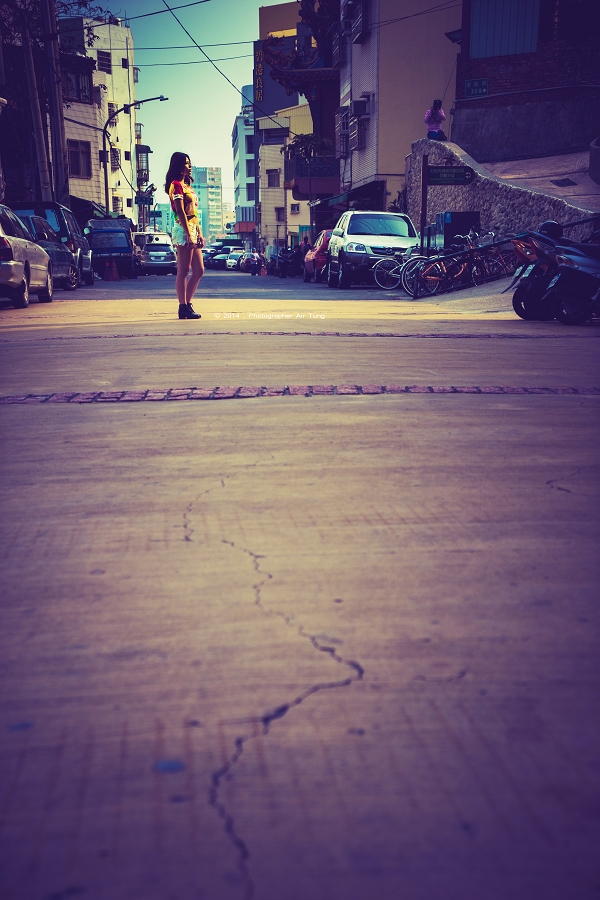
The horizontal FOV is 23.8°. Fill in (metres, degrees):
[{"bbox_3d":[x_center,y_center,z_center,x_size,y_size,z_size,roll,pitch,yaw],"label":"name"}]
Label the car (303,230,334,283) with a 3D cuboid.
[{"bbox_3d":[1.100,-5.514,40.903,1.620,1.460,3.800,-1,7,-5],"label":"car"}]

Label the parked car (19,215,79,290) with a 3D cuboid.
[{"bbox_3d":[-5.550,-3.881,28.203,1.700,1.460,4.300,0,7,0],"label":"parked car"}]

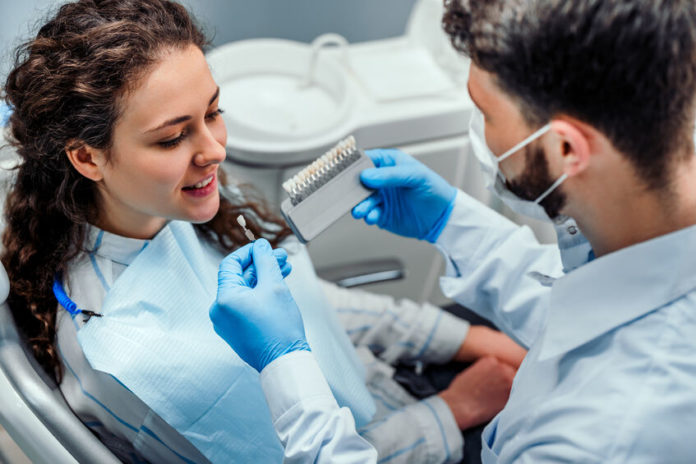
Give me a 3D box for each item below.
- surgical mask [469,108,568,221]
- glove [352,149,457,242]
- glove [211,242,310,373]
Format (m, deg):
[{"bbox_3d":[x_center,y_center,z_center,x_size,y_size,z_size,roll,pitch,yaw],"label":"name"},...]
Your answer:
[{"bbox_3d":[0.193,-0.080,1.749,0.110,0.130,0.145,-33,20,24],"label":"surgical mask"},{"bbox_3d":[0.060,-0.041,1.850,0.130,0.085,0.085,21,25,-3],"label":"glove"},{"bbox_3d":[-0.095,0.080,1.780,0.090,0.140,0.090,-10,-5,-21],"label":"glove"}]

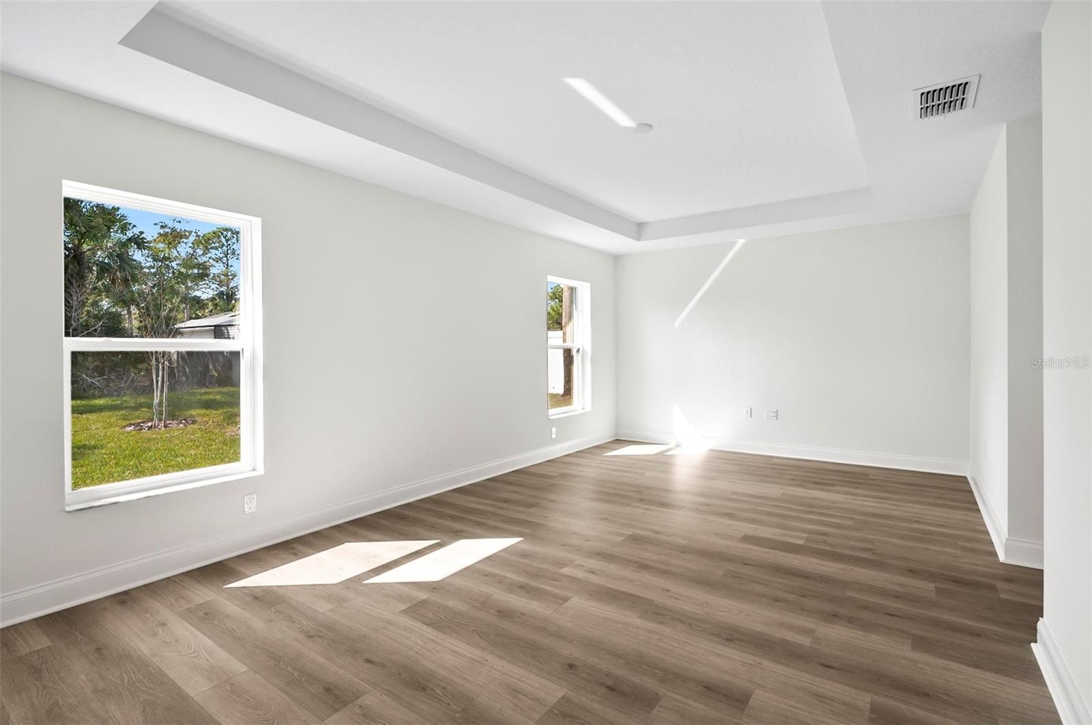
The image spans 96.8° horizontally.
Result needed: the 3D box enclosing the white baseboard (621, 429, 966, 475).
[{"bbox_3d":[2.435,0.983,5.478,3.560,0.140,0.030,1,2,33],"label":"white baseboard"}]

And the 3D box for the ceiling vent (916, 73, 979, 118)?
[{"bbox_3d":[1.982,-1.300,2.415,0.230,0.030,0.380,1,2,38],"label":"ceiling vent"}]

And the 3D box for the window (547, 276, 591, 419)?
[{"bbox_3d":[0.255,-0.180,5.713,0.120,1.574,0.879,1,2,38],"label":"window"}]

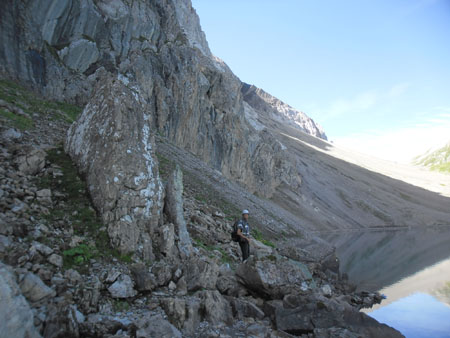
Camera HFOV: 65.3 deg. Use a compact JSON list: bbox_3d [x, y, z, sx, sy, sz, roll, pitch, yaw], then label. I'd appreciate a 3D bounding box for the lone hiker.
[{"bbox_3d":[0.608,2.175,11.350,0.420,1.710,0.520,-7,-12,38],"label":"lone hiker"}]

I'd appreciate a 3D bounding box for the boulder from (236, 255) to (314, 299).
[{"bbox_3d":[1.480,3.169,10.500,2.150,1.050,1.500,1,-9,-6],"label":"boulder"}]

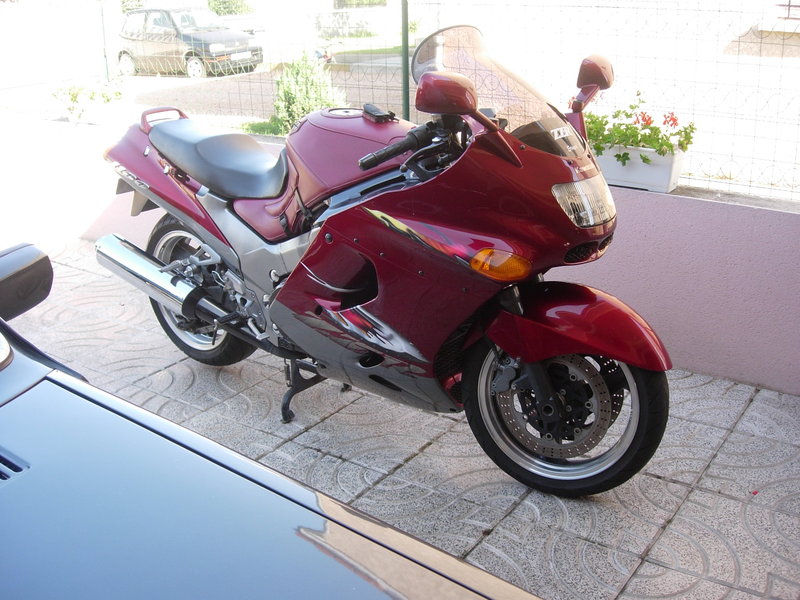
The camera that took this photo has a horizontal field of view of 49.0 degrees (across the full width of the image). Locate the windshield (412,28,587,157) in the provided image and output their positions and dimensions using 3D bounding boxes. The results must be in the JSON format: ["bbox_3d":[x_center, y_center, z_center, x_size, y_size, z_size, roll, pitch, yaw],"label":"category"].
[{"bbox_3d":[0.291,-0.547,2.305,0.420,0.335,0.380,13,24,36],"label":"windshield"}]

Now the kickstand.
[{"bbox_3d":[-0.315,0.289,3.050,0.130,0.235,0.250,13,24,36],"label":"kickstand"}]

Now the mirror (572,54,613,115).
[{"bbox_3d":[0.547,-0.640,2.540,0.125,0.150,0.215,8,22,25],"label":"mirror"}]

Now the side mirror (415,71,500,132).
[{"bbox_3d":[0.129,-0.456,2.036,0.215,0.150,0.125,-18,25,-38],"label":"side mirror"}]

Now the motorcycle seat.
[{"bbox_3d":[-0.604,-0.512,3.074,0.680,0.195,0.310,13,24,36],"label":"motorcycle seat"}]

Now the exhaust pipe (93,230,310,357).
[{"bbox_3d":[-0.724,0.012,3.110,1.000,0.145,0.130,25,30,26],"label":"exhaust pipe"}]

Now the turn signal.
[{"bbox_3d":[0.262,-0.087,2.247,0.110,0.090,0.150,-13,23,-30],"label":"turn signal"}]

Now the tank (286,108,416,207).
[{"bbox_3d":[-0.130,-0.448,2.709,0.540,0.270,0.360,13,24,36],"label":"tank"}]

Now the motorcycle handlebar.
[{"bbox_3d":[-0.011,-0.402,2.293,0.220,0.105,0.090,-17,24,-36],"label":"motorcycle handlebar"}]

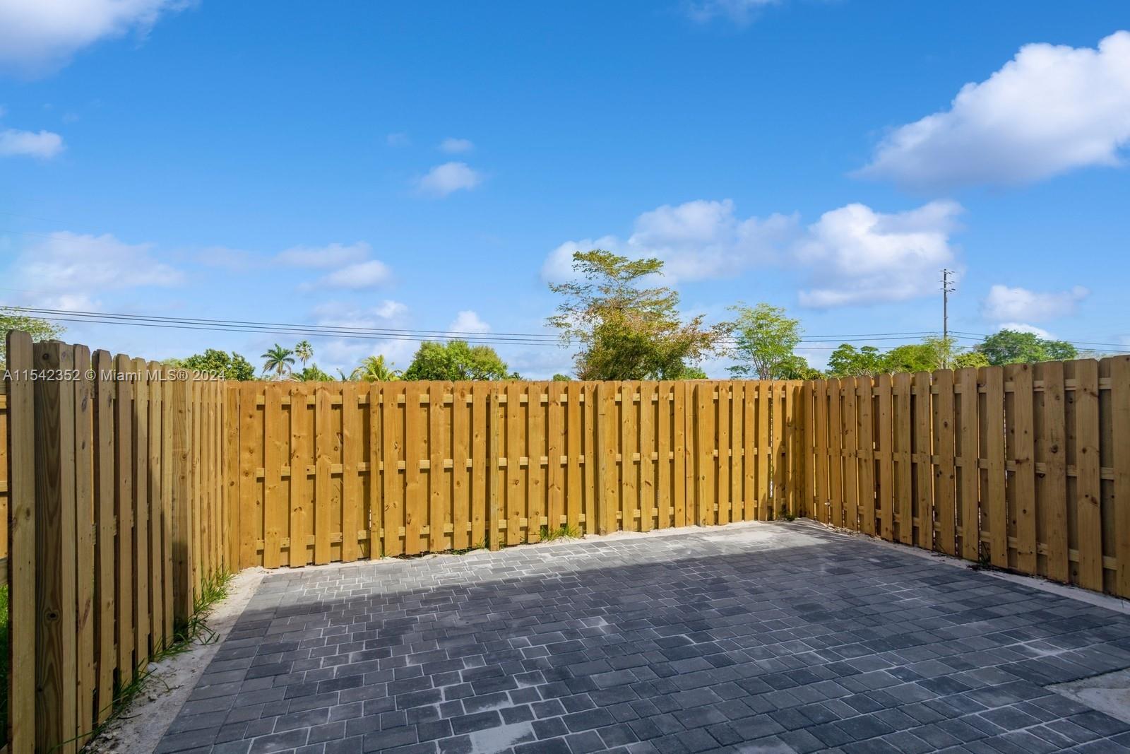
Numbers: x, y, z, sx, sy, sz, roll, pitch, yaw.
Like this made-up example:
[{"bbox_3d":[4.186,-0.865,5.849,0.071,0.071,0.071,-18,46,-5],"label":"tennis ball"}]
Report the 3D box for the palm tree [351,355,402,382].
[{"bbox_3d":[-14.870,0.941,41.877,3.867,5.429,3.867,-1,-3,0],"label":"palm tree"}]

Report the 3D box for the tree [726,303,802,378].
[{"bbox_3d":[9.784,-0.493,25.859,3.533,6.199,3.533,-1,-3,0],"label":"tree"}]

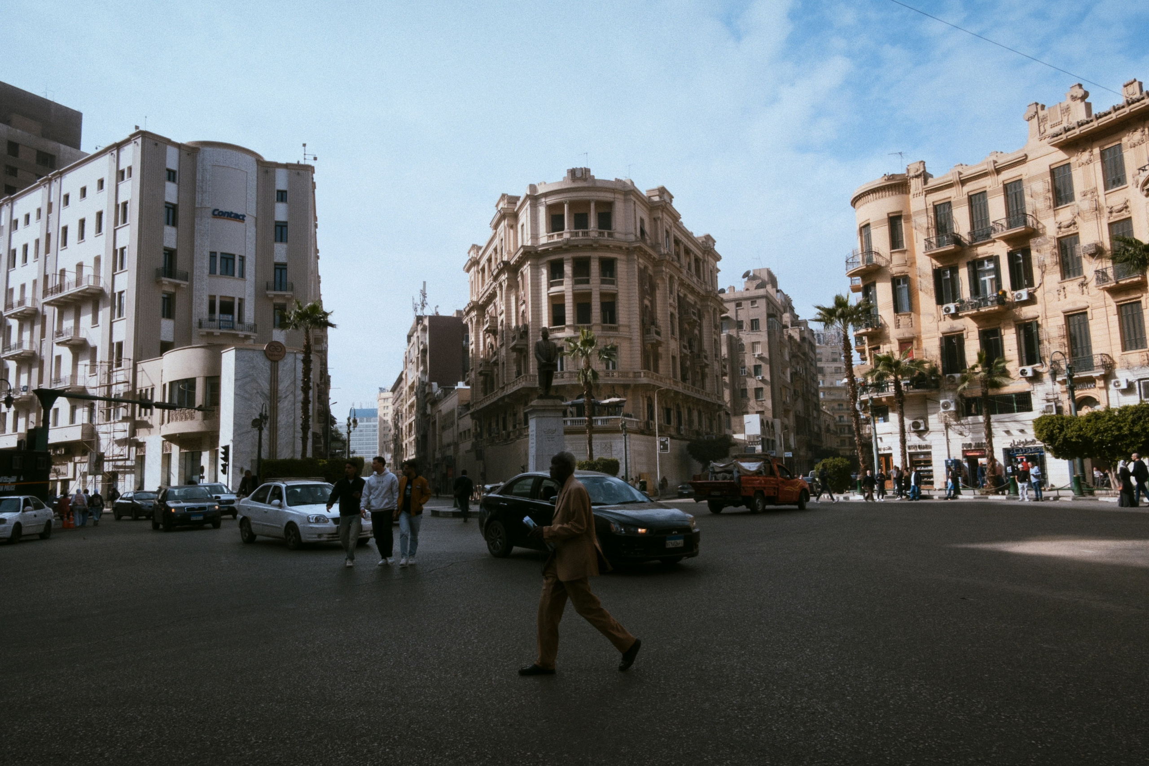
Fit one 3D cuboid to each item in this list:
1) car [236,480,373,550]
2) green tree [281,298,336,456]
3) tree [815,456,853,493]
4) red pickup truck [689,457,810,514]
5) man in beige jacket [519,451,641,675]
[{"bbox_3d":[-6.248,2.949,17.574,1.690,1.460,4.280,5,-9,-43],"label":"car"},{"bbox_3d":[-16.874,1.289,49.208,3.400,13.475,3.400,-1,-7,0],"label":"green tree"},{"bbox_3d":[16.844,6.031,50.139,2.500,2.352,2.500,-1,-7,0],"label":"tree"},{"bbox_3d":[5.911,3.277,25.038,1.780,1.850,5.150,-7,-9,39],"label":"red pickup truck"},{"bbox_3d":[0.022,1.339,5.779,0.860,1.636,0.540,-1,-7,0],"label":"man in beige jacket"}]

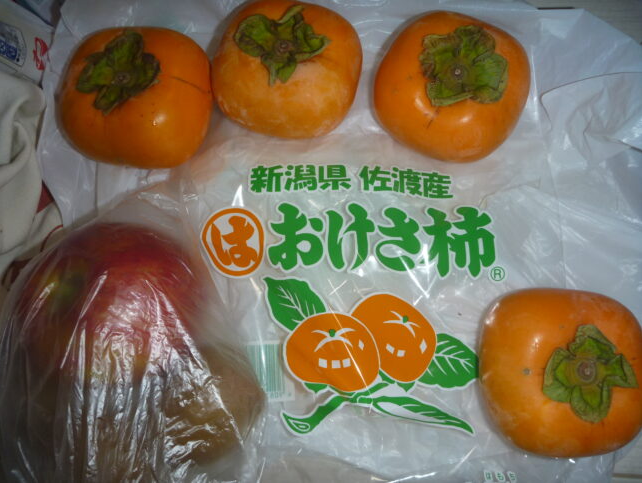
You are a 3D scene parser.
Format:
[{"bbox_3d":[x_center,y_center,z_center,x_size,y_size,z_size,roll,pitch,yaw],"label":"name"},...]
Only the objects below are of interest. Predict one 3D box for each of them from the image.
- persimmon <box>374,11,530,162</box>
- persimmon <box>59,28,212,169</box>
[{"bbox_3d":[0.068,-0.080,0.273,0.075,0.050,0.075,0,78,0],"label":"persimmon"},{"bbox_3d":[-0.096,-0.074,0.272,0.074,0.050,0.073,8,79,1],"label":"persimmon"}]

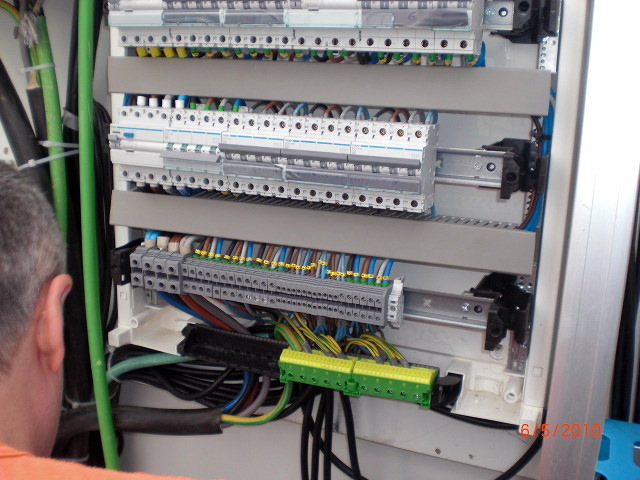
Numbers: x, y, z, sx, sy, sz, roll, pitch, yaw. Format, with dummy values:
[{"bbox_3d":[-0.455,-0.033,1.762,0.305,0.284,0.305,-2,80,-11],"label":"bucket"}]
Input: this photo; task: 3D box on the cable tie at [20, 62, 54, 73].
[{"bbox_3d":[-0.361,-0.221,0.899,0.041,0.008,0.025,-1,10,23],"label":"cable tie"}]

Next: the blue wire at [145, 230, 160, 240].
[{"bbox_3d":[-0.194,-0.007,0.829,0.020,0.014,0.016,7,13,21],"label":"blue wire"}]

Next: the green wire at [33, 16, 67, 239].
[{"bbox_3d":[-0.349,-0.137,0.910,0.021,0.288,0.020,2,11,22],"label":"green wire"}]

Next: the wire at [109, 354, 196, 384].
[{"bbox_3d":[-0.214,0.162,0.894,0.123,0.041,0.028,7,13,21],"label":"wire"}]

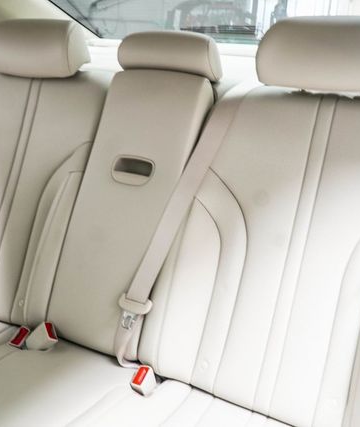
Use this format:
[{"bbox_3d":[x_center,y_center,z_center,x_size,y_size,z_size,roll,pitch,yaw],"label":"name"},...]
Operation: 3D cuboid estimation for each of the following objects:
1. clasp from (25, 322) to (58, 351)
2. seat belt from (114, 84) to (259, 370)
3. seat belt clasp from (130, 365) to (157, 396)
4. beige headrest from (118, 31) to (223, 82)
[{"bbox_3d":[-0.306,0.280,1.108,0.025,0.063,0.043,28,26,-52],"label":"clasp"},{"bbox_3d":[0.008,0.016,1.006,0.086,0.626,0.061,24,-3,24],"label":"seat belt"},{"bbox_3d":[-0.074,0.345,1.016,0.023,0.059,0.041,12,48,26],"label":"seat belt clasp"},{"bbox_3d":[-0.022,-0.347,1.101,0.217,0.096,0.101,10,23,24],"label":"beige headrest"}]

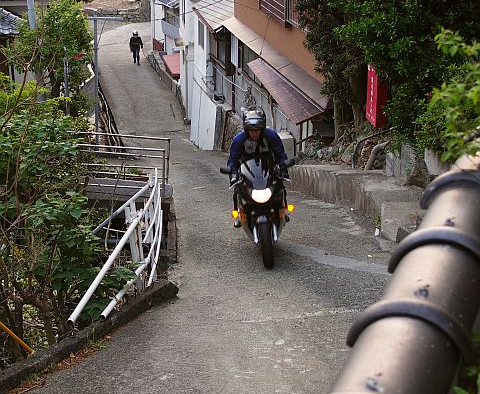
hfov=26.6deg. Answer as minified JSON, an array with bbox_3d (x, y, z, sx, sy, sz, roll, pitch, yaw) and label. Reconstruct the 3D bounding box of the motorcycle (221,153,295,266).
[{"bbox_3d":[0.242,0.063,10.989,0.780,1.140,2.050,-5,8,2],"label":"motorcycle"}]

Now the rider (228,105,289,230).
[{"bbox_3d":[0.188,-0.318,10.950,0.660,1.240,0.850,-3,15,1],"label":"rider"}]

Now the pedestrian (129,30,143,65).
[{"bbox_3d":[-4.963,-7.077,48.300,0.600,1.750,0.450,-2,22,-8],"label":"pedestrian"}]

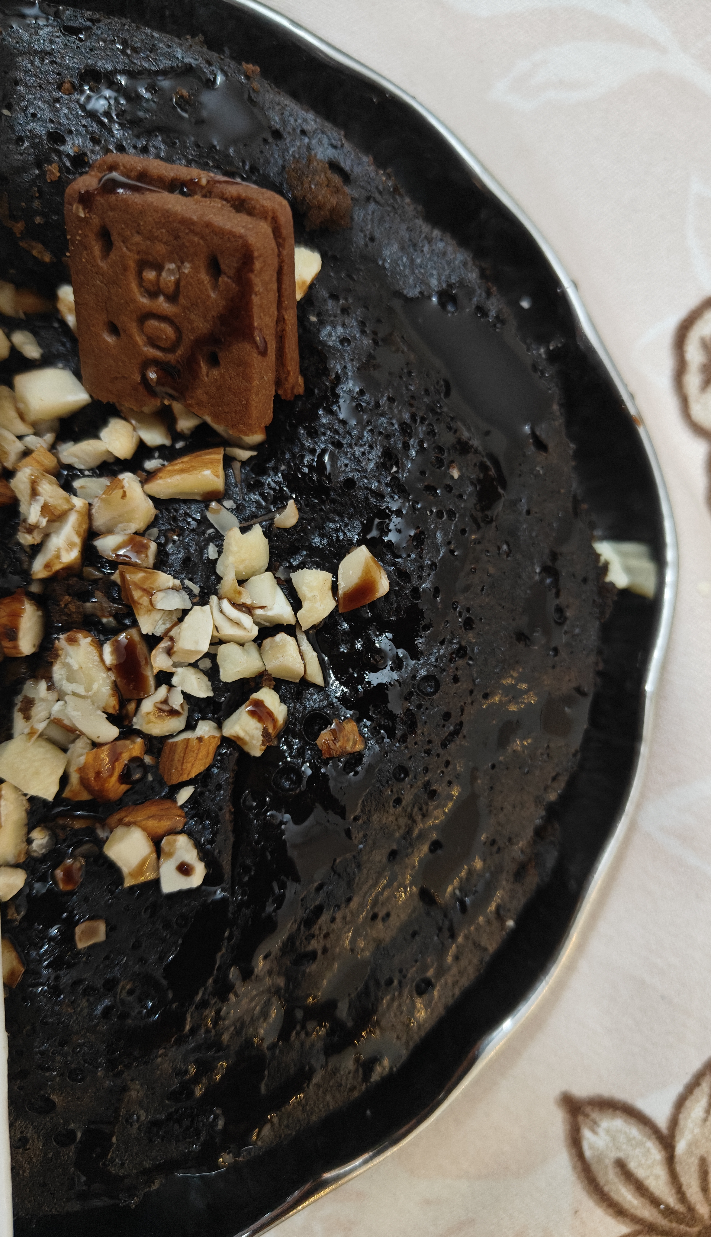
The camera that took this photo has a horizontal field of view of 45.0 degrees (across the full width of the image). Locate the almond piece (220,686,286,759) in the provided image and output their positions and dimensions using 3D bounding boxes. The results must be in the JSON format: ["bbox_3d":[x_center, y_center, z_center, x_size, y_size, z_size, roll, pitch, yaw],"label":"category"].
[{"bbox_3d":[-0.015,0.017,0.136,0.007,0.009,0.009,43,85,2],"label":"almond piece"}]

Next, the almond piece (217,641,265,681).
[{"bbox_3d":[-0.019,0.007,0.143,0.008,0.006,0.006,-5,84,-2],"label":"almond piece"}]

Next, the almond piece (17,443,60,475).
[{"bbox_3d":[-0.051,-0.024,0.138,0.005,0.006,0.006,45,86,2],"label":"almond piece"}]

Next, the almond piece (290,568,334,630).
[{"bbox_3d":[-0.007,-0.003,0.144,0.006,0.005,0.010,-10,85,-3],"label":"almond piece"}]

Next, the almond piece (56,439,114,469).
[{"bbox_3d":[-0.046,-0.028,0.145,0.008,0.004,0.004,-12,85,-3],"label":"almond piece"}]

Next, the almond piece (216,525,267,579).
[{"bbox_3d":[-0.020,-0.011,0.149,0.008,0.006,0.009,-10,84,-1],"label":"almond piece"}]

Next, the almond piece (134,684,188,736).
[{"bbox_3d":[-0.030,0.015,0.135,0.008,0.007,0.008,11,85,-1],"label":"almond piece"}]

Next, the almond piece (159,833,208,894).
[{"bbox_3d":[-0.028,0.040,0.139,0.006,0.006,0.008,-8,85,-2],"label":"almond piece"}]

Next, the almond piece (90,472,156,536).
[{"bbox_3d":[-0.040,-0.020,0.149,0.010,0.007,0.010,0,84,0],"label":"almond piece"}]

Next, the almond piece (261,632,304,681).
[{"bbox_3d":[-0.013,0.007,0.147,0.007,0.006,0.007,20,85,2],"label":"almond piece"}]

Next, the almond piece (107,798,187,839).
[{"bbox_3d":[-0.034,0.033,0.139,0.012,0.006,0.006,-2,84,-2],"label":"almond piece"}]

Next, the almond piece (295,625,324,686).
[{"bbox_3d":[-0.008,0.007,0.147,0.003,0.005,0.011,-24,85,-2],"label":"almond piece"}]

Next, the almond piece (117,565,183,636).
[{"bbox_3d":[-0.033,-0.003,0.136,0.010,0.007,0.011,-2,86,-2],"label":"almond piece"}]

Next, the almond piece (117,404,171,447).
[{"bbox_3d":[-0.037,-0.035,0.150,0.011,0.006,0.007,45,86,4],"label":"almond piece"}]

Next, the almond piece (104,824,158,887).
[{"bbox_3d":[-0.038,0.040,0.144,0.007,0.006,0.008,-30,85,-3],"label":"almond piece"}]

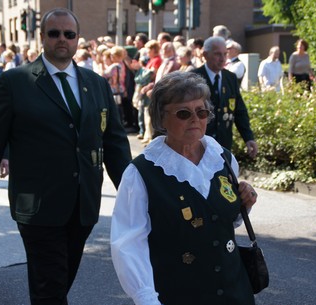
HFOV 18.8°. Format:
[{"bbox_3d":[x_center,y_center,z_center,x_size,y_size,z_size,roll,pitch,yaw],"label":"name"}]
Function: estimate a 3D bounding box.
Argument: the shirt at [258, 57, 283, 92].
[{"bbox_3d":[2.046,-1.400,17.400,0.500,0.690,0.340,-6,8,-44],"label":"shirt"}]

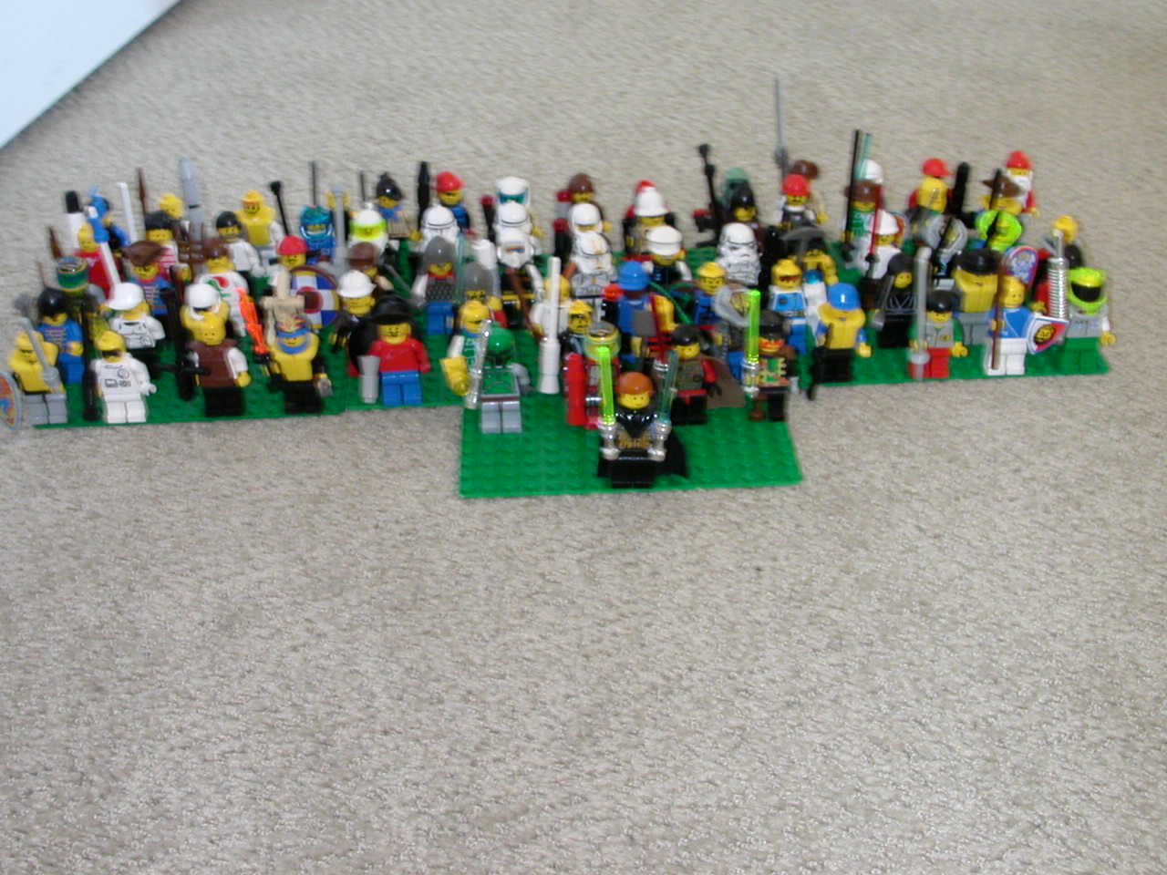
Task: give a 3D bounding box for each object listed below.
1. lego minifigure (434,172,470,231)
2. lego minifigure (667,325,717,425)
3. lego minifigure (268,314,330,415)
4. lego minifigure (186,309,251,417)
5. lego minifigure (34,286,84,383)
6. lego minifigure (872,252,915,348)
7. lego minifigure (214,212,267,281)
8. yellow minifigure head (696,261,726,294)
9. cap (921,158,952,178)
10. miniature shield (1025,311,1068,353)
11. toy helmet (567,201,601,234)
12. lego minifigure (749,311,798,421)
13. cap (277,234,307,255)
[{"bbox_3d":[-0.061,-0.102,0.674,0.025,0.043,0.015,-6,36,-6],"label":"lego minifigure"},{"bbox_3d":[0.041,-0.023,0.566,0.025,0.042,0.016,-2,33,0],"label":"lego minifigure"},{"bbox_3d":[-0.115,-0.030,0.587,0.025,0.043,0.016,-2,34,0],"label":"lego minifigure"},{"bbox_3d":[-0.148,-0.028,0.584,0.026,0.042,0.017,-2,33,0],"label":"lego minifigure"},{"bbox_3d":[-0.223,-0.042,0.613,0.024,0.042,0.015,-2,34,0],"label":"lego minifigure"},{"bbox_3d":[0.131,-0.057,0.603,0.025,0.043,0.015,-3,35,-1],"label":"lego minifigure"},{"bbox_3d":[-0.160,-0.082,0.666,0.024,0.042,0.015,-2,33,0],"label":"lego minifigure"},{"bbox_3d":[0.052,-0.066,0.596,0.013,0.013,0.014,-6,35,-5],"label":"yellow minifigure head"},{"bbox_3d":[0.167,-0.125,0.680,0.016,0.009,0.013,14,38,23],"label":"cap"},{"bbox_3d":[0.186,-0.043,0.583,0.016,0.018,0.005,11,30,-14],"label":"miniature shield"},{"bbox_3d":[0.001,-0.096,0.638,0.014,0.014,0.015,-6,36,-5],"label":"toy helmet"},{"bbox_3d":[0.073,-0.027,0.566,0.025,0.045,0.016,-2,33,0],"label":"lego minifigure"},{"bbox_3d":[-0.125,-0.082,0.620,0.012,0.008,0.015,12,38,20],"label":"cap"}]

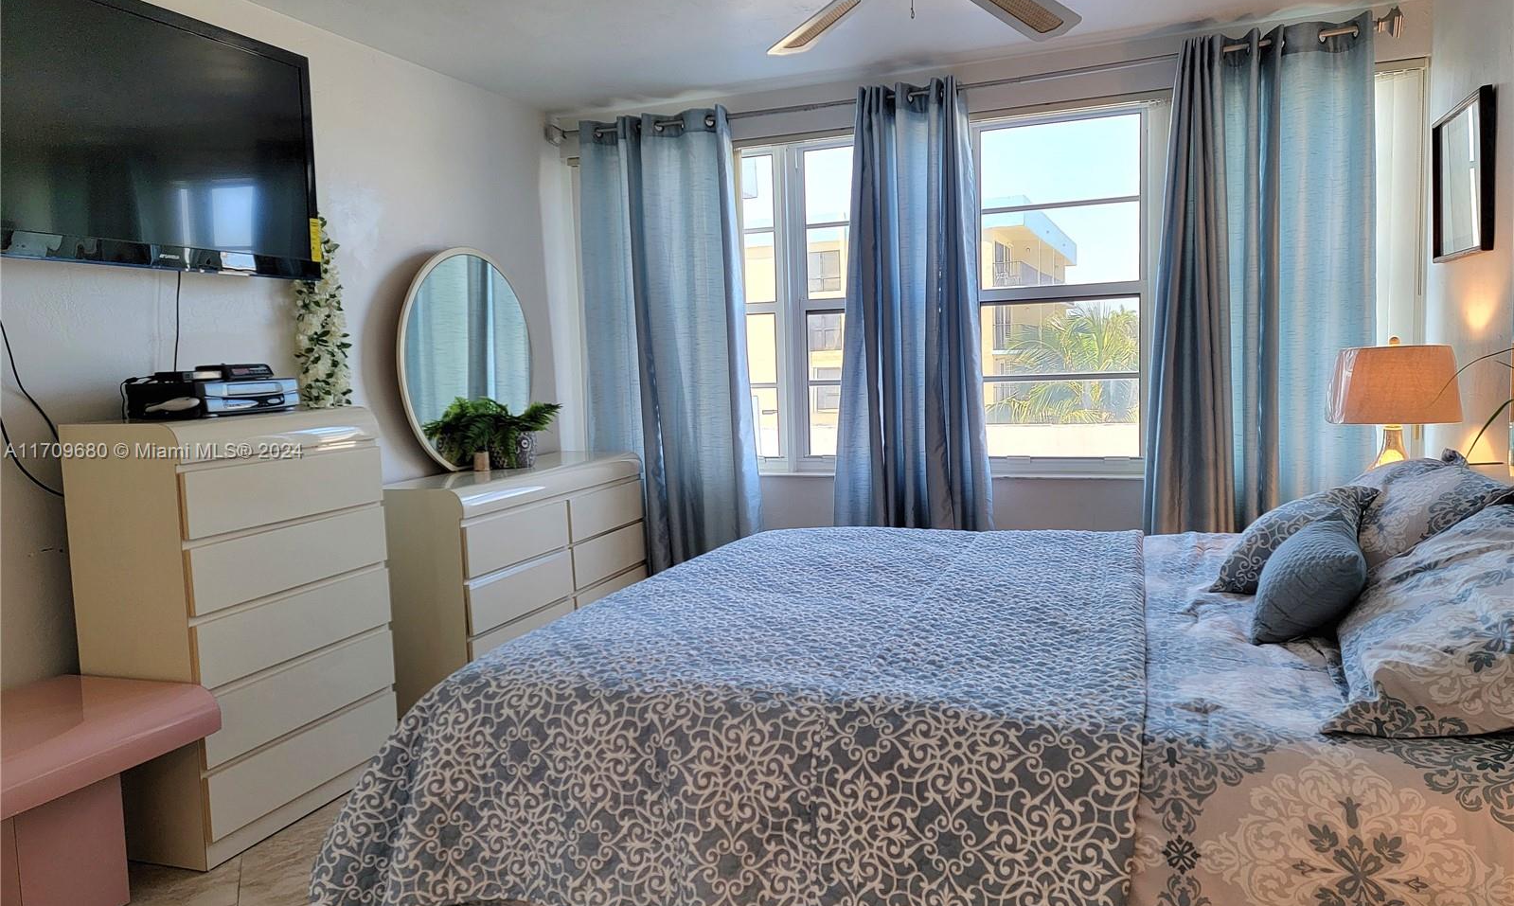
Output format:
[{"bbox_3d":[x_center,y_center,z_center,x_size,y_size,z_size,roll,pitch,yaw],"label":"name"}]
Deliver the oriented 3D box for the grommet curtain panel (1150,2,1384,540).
[{"bbox_3d":[1.829,-0.408,3.893,0.800,2.230,0.140,0,6,21],"label":"grommet curtain panel"}]

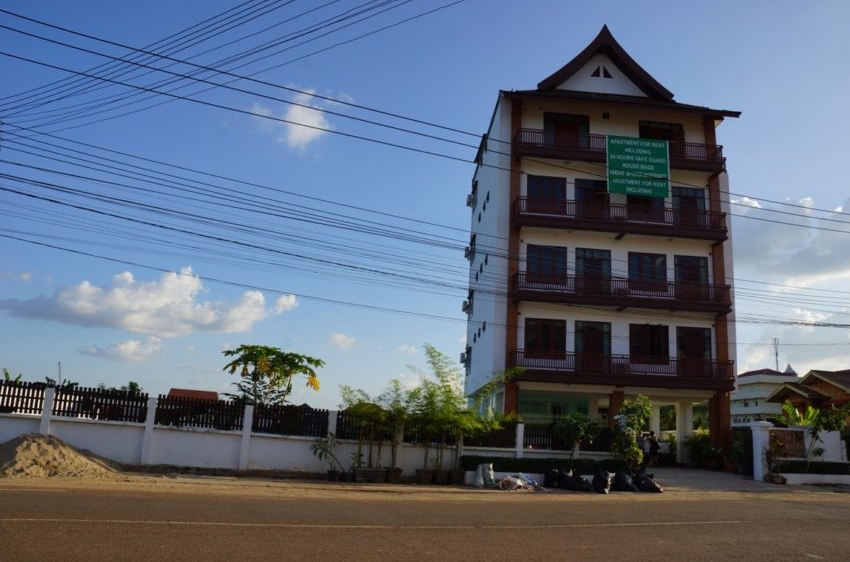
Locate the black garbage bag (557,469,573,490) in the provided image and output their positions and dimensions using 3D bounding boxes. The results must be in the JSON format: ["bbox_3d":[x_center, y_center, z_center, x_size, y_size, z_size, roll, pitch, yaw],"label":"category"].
[{"bbox_3d":[4.513,6.405,22.958,0.580,0.660,0.600,4,-13,-4],"label":"black garbage bag"}]

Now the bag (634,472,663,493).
[{"bbox_3d":[7.162,6.469,22.841,0.880,0.590,0.720,4,-13,-4],"label":"bag"}]

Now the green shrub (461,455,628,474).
[{"bbox_3d":[3.979,6.169,23.727,5.750,0.640,0.700,4,-13,-5],"label":"green shrub"}]

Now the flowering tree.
[{"bbox_3d":[-5.496,4.407,25.142,3.500,4.270,3.300,4,-13,-4],"label":"flowering tree"}]

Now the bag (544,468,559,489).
[{"bbox_3d":[4.128,6.428,23.157,0.520,0.600,0.550,4,-13,-4],"label":"bag"}]

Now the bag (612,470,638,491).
[{"bbox_3d":[6.396,6.411,22.751,0.720,0.650,0.680,4,-13,-4],"label":"bag"}]

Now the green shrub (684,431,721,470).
[{"bbox_3d":[11.379,6.901,28.994,1.500,1.550,1.400,4,-13,-4],"label":"green shrub"}]

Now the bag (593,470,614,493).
[{"bbox_3d":[5.673,6.387,22.552,0.700,0.710,0.650,4,-13,-4],"label":"bag"}]

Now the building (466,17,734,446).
[{"bbox_3d":[8.030,-0.983,36.770,10.900,20.400,10.800,4,-13,-4],"label":"building"}]

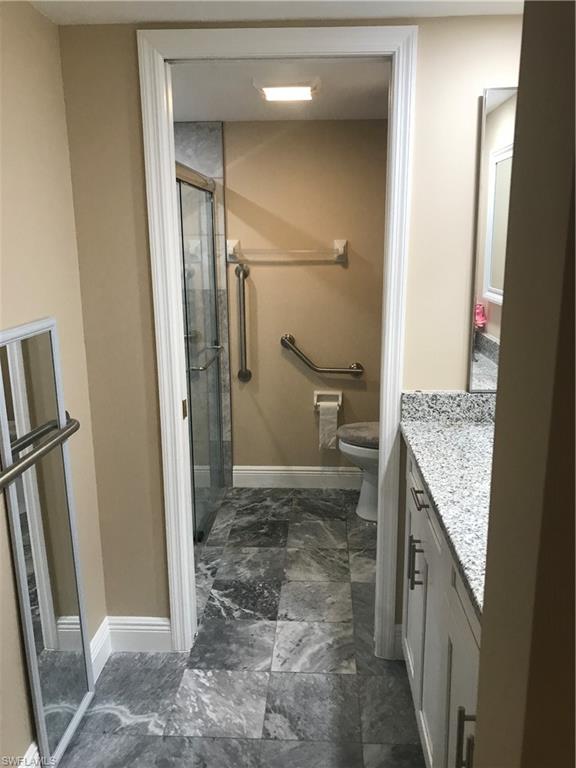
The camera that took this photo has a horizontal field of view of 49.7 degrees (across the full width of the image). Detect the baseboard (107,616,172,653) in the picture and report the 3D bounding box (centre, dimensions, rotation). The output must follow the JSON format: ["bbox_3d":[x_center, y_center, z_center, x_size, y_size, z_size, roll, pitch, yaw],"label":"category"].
[{"bbox_3d":[-0.548,0.930,2.312,0.242,0.138,0.018,0,13,3],"label":"baseboard"}]

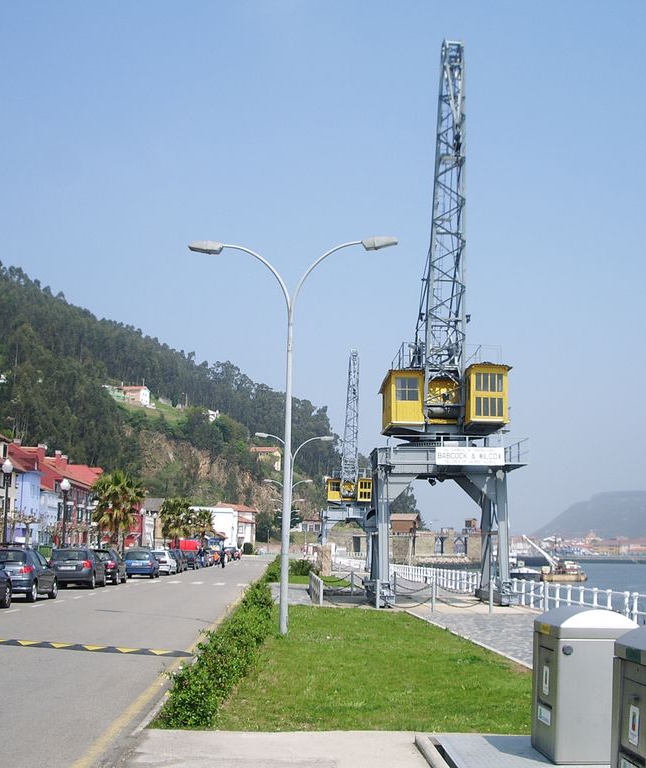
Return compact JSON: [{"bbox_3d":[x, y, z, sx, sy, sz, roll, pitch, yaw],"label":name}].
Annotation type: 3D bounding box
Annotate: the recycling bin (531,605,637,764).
[{"bbox_3d":[2.156,2.446,8.551,0.670,1.200,0.680,1,-9,-2],"label":"recycling bin"}]

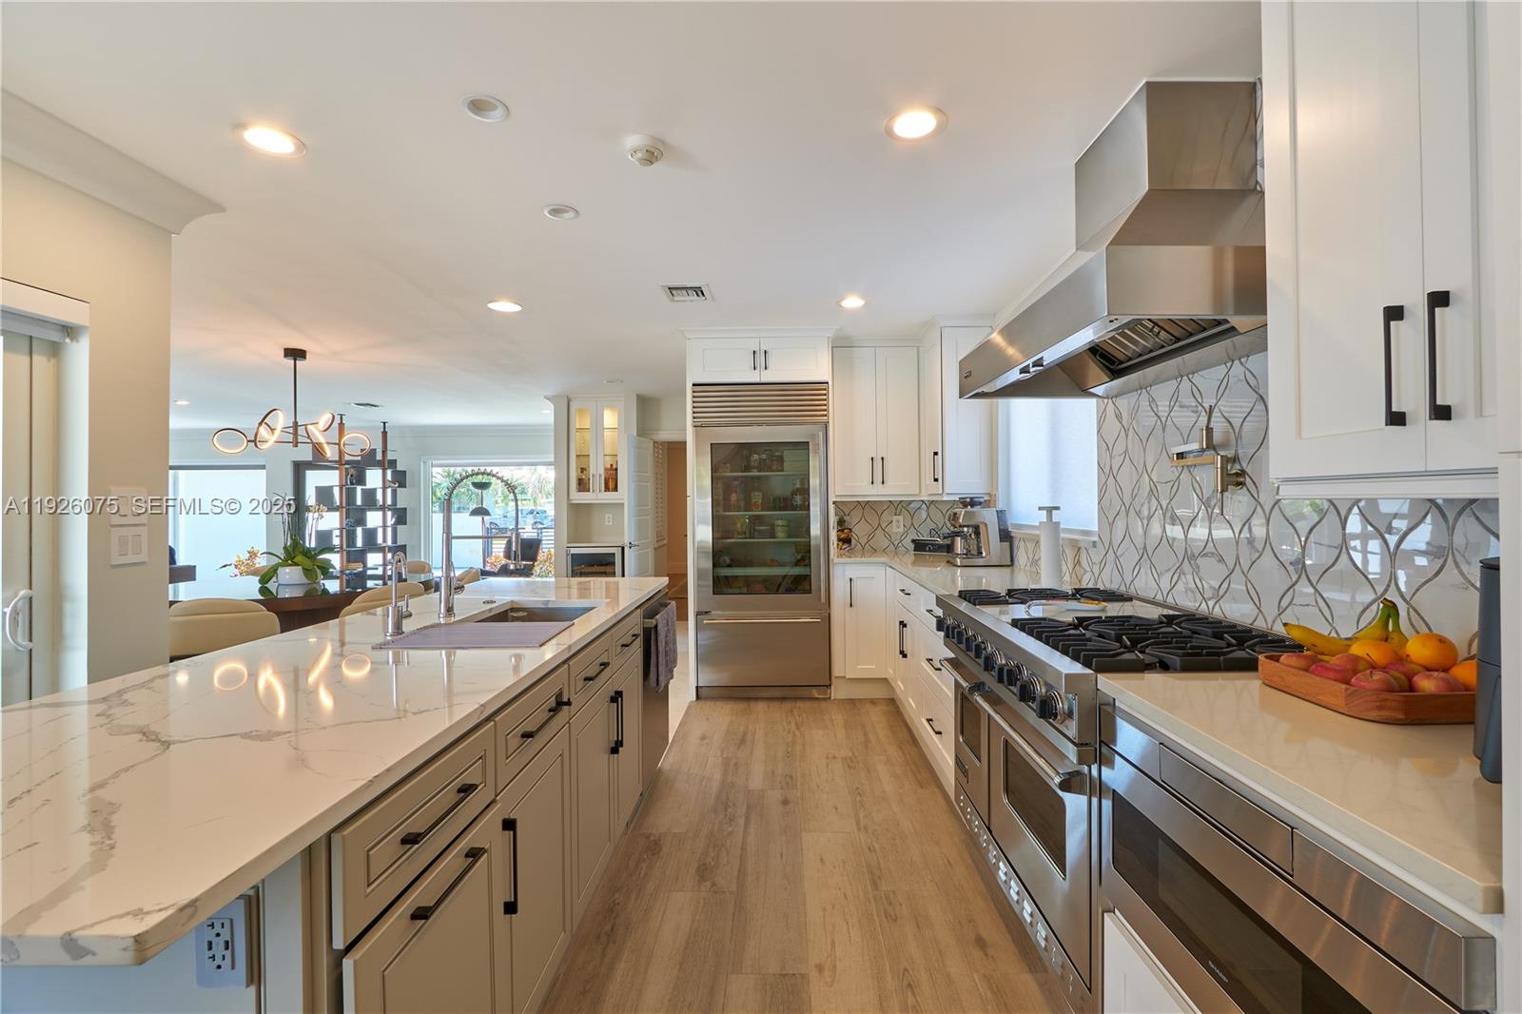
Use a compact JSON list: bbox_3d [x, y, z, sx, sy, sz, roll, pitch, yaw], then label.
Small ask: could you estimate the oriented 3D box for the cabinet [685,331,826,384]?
[{"bbox_3d":[-0.010,-1.007,4.535,0.950,0.350,0.580,-1,0,2],"label":"cabinet"}]

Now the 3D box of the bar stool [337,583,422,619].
[{"bbox_3d":[-2.500,0.908,4.297,0.550,0.820,0.550,0,0,34],"label":"bar stool"}]

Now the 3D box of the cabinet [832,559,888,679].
[{"bbox_3d":[0.672,0.756,4.516,0.355,0.780,0.580,-1,0,2],"label":"cabinet"}]

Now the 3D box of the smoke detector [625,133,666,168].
[{"bbox_3d":[-0.385,-1.165,2.093,0.134,0.055,0.134,-1,0,2],"label":"smoke detector"}]

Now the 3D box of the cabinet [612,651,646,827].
[{"bbox_3d":[-0.805,0.931,2.545,0.560,0.610,0.490,-1,0,2],"label":"cabinet"}]

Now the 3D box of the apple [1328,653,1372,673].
[{"bbox_3d":[1.169,0.319,1.251,0.073,0.067,0.073,-1,0,2],"label":"apple"}]

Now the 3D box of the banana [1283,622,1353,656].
[{"bbox_3d":[1.227,0.292,1.390,0.170,0.075,0.050,0,0,20],"label":"banana"}]

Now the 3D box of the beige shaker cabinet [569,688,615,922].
[{"bbox_3d":[-0.799,0.910,2.035,0.540,0.605,0.452,-1,0,2],"label":"beige shaker cabinet"}]

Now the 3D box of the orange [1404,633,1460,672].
[{"bbox_3d":[1.345,0.290,1.270,0.077,0.072,0.077,-1,0,2],"label":"orange"}]

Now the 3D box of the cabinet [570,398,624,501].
[{"bbox_3d":[-1.762,-0.616,7.024,0.590,1.090,0.330,-1,0,2],"label":"cabinet"}]

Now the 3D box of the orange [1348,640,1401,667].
[{"bbox_3d":[1.260,0.308,1.298,0.077,0.075,0.077,-1,0,2],"label":"orange"}]

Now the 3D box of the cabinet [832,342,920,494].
[{"bbox_3d":[0.837,-0.620,4.715,0.605,1.060,0.330,-1,0,2],"label":"cabinet"}]

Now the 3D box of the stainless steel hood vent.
[{"bbox_3d":[1.118,-0.832,2.057,0.605,0.757,1.220,-1,0,2],"label":"stainless steel hood vent"}]

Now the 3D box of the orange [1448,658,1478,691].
[{"bbox_3d":[1.389,0.336,1.235,0.076,0.072,0.076,-1,0,2],"label":"orange"}]

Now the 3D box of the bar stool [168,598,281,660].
[{"bbox_3d":[-3.092,0.917,3.687,0.570,0.820,0.560,-1,0,-25],"label":"bar stool"}]

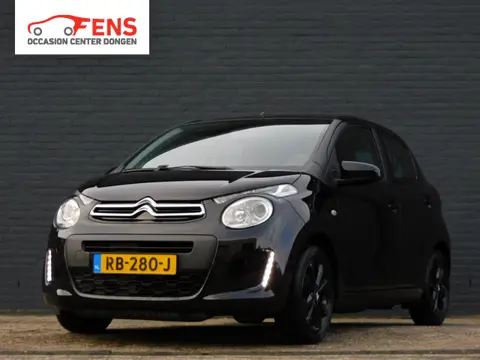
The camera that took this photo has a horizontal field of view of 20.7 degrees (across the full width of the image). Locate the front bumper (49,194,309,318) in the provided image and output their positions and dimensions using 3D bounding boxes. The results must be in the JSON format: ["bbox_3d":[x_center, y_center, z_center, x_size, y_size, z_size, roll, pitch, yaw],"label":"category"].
[{"bbox_3d":[-0.471,0.433,7.400,1.580,0.640,0.520,-1,-4,26],"label":"front bumper"}]

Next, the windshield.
[{"bbox_3d":[-0.062,-0.239,8.273,1.260,0.130,0.770,-1,25,26],"label":"windshield"}]

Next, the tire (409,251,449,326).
[{"bbox_3d":[1.376,0.774,9.598,0.170,0.574,0.574,-1,-4,26],"label":"tire"}]

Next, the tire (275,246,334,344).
[{"bbox_3d":[0.366,0.642,7.492,0.175,0.574,0.574,-1,-4,26],"label":"tire"}]

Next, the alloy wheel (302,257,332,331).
[{"bbox_3d":[0.377,0.642,7.486,0.150,0.410,0.410,-1,-4,26],"label":"alloy wheel"}]

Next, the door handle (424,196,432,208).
[{"bbox_3d":[1.324,0.159,9.328,0.050,0.065,0.185,-1,-4,26],"label":"door handle"}]

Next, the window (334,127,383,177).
[{"bbox_3d":[0.721,-0.198,8.368,0.070,0.380,0.870,-24,-13,23],"label":"window"}]

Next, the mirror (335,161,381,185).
[{"bbox_3d":[0.706,-0.041,7.926,0.230,0.140,0.170,-1,-4,26],"label":"mirror"}]

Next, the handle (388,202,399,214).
[{"bbox_3d":[1.003,0.186,8.644,0.050,0.065,0.190,-1,-4,26],"label":"handle"}]

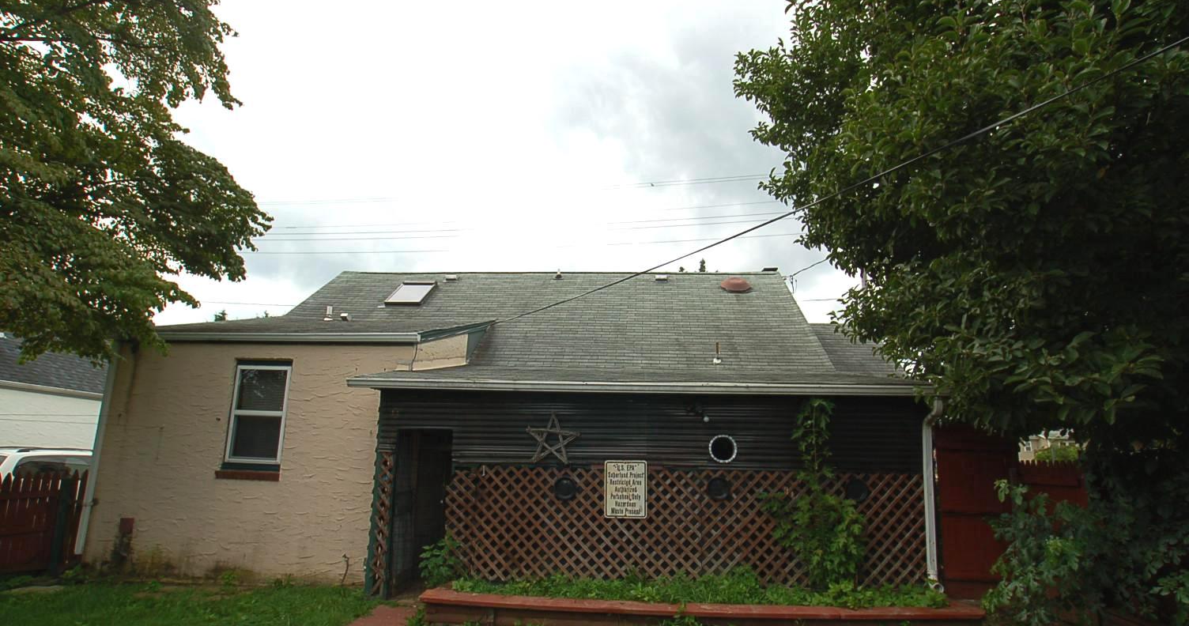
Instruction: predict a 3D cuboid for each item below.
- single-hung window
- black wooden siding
[{"bbox_3d":[-4.462,1.351,8.375,0.740,1.275,0.100,1,-12,2],"label":"single-hung window"},{"bbox_3d":[0.594,1.323,7.116,6.150,0.860,0.100,1,-12,2],"label":"black wooden siding"}]

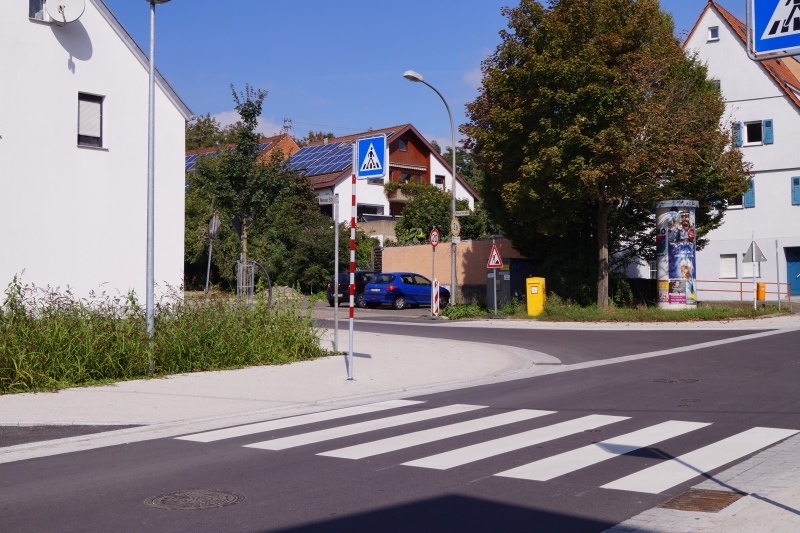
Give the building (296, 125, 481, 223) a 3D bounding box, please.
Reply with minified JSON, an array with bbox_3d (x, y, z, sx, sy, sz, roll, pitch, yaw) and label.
[{"bbox_3d":[-3.100,-5.450,81.900,11.600,7.900,13.500,0,0,-32],"label":"building"}]

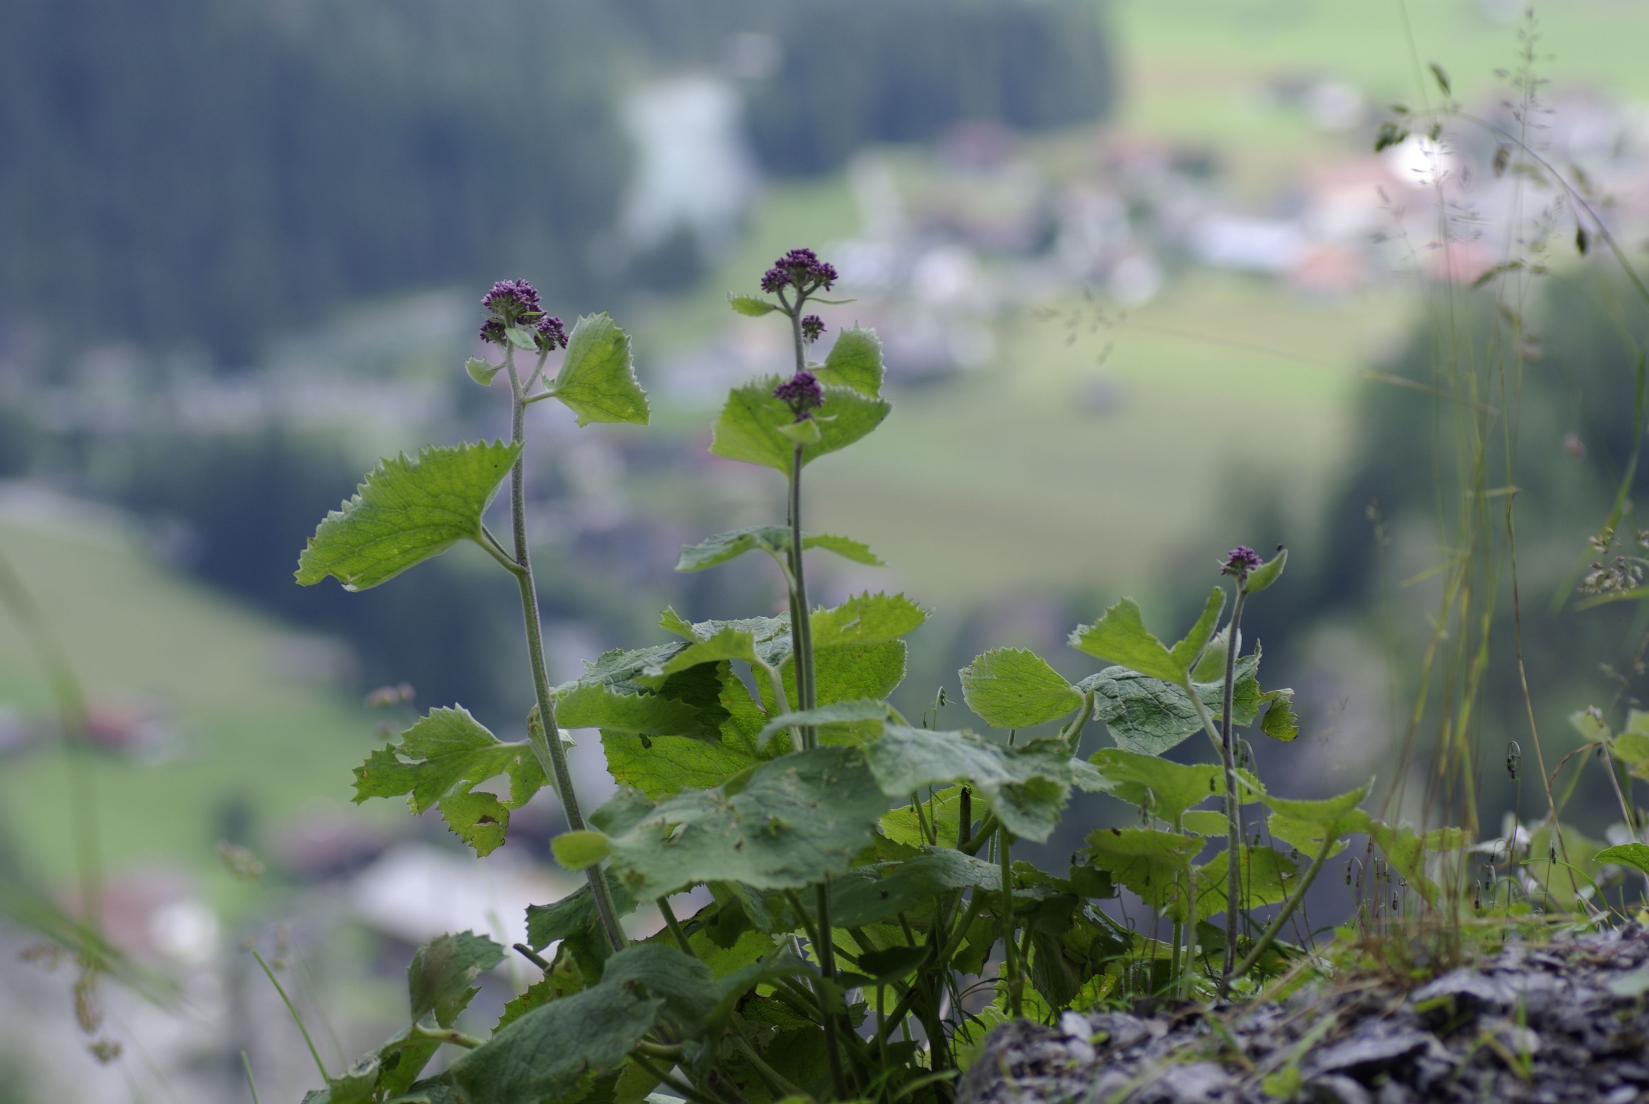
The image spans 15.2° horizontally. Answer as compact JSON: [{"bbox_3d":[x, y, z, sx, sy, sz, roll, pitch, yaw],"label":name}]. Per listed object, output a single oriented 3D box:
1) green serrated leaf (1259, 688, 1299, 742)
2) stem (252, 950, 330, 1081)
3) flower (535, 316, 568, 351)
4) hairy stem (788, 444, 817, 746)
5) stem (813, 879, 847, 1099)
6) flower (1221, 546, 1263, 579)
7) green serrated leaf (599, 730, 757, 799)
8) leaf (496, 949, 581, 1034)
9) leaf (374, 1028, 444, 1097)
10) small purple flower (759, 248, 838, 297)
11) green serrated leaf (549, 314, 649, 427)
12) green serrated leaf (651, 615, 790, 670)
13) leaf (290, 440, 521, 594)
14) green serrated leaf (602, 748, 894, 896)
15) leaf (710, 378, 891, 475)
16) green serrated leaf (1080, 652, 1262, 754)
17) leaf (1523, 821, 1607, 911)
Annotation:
[{"bbox_3d":[0.195,0.070,2.650,0.017,0.023,0.014,-1,7,-11],"label":"green serrated leaf"},{"bbox_3d":[-0.191,0.166,2.220,0.003,0.054,0.003,-29,-1,0],"label":"stem"},{"bbox_3d":[-0.115,-0.092,2.600,0.014,0.015,0.014,18,6,0],"label":"flower"},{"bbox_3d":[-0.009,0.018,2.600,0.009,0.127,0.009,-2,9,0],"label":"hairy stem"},{"bbox_3d":[0.002,0.171,2.420,0.006,0.087,0.006,-5,5,0],"label":"stem"},{"bbox_3d":[0.185,0.005,2.750,0.019,0.015,0.019,0,10,0],"label":"flower"},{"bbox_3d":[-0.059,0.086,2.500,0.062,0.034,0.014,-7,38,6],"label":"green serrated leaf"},{"bbox_3d":[-0.100,0.155,2.190,0.036,0.032,0.035,-4,8,-30],"label":"leaf"},{"bbox_3d":[-0.172,0.211,2.560,0.028,0.029,0.028,4,11,22],"label":"leaf"},{"bbox_3d":[-0.011,-0.124,2.750,0.035,0.021,0.032,0,6,0],"label":"small purple flower"},{"bbox_3d":[-0.100,-0.080,2.740,0.046,0.052,0.014,-14,35,13],"label":"green serrated leaf"},{"bbox_3d":[-0.042,0.038,2.610,0.059,0.022,0.045,6,12,30],"label":"green serrated leaf"},{"bbox_3d":[-0.148,-0.013,2.200,0.078,0.052,0.042,-1,7,-12],"label":"leaf"},{"bbox_3d":[-0.034,0.112,2.560,0.120,0.030,0.080,0,38,0],"label":"green serrated leaf"},{"bbox_3d":[-0.010,-0.050,2.500,0.071,0.040,0.018,0,30,0],"label":"leaf"},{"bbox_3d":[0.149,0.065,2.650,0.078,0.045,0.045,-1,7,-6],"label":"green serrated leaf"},{"bbox_3d":[0.341,0.144,2.850,0.039,0.041,0.025,0,7,0],"label":"leaf"}]

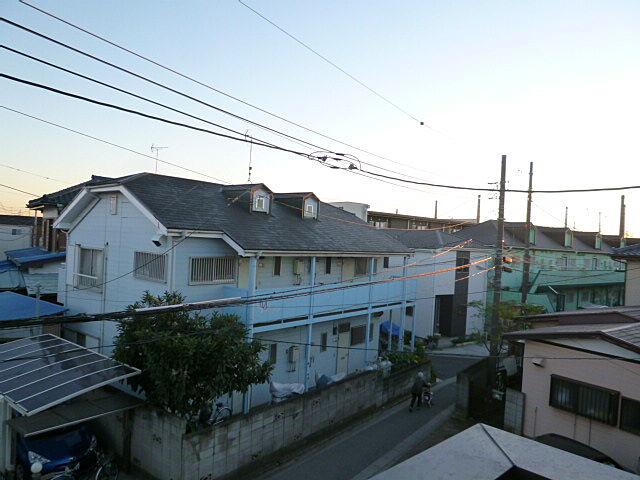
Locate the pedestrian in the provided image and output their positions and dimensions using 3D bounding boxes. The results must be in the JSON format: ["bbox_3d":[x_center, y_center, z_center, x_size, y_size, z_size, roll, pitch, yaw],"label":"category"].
[{"bbox_3d":[3.443,5.368,15.700,0.520,1.430,0.620,2,0,42],"label":"pedestrian"}]

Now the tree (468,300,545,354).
[{"bbox_3d":[9.247,4.708,22.000,3.500,3.400,3.300,2,0,37],"label":"tree"}]

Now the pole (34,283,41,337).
[{"bbox_3d":[-9.618,3.453,15.000,0.160,4.050,0.160,2,0,37],"label":"pole"}]

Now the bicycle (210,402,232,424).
[{"bbox_3d":[-2.980,4.942,12.200,0.580,1.020,1.720,3,0,33],"label":"bicycle"}]

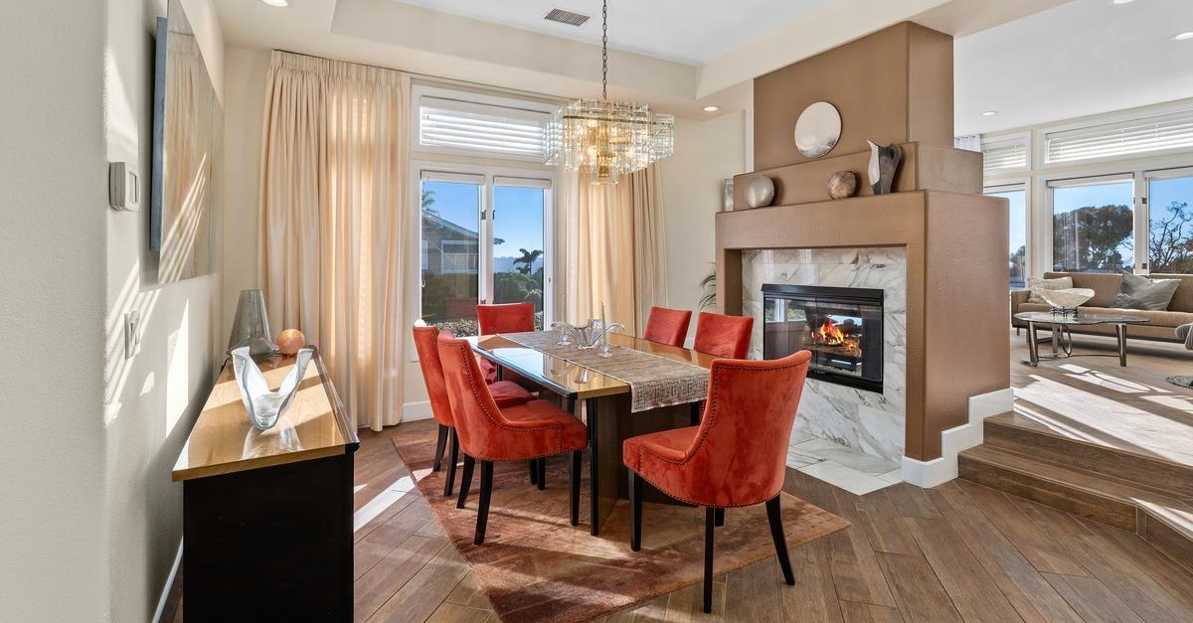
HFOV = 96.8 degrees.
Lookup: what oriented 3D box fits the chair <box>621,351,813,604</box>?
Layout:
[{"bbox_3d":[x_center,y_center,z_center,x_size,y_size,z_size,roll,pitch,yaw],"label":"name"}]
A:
[{"bbox_3d":[0.524,0.642,2.330,0.560,0.970,0.640,-3,6,-26],"label":"chair"}]

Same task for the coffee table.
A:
[{"bbox_3d":[4.893,0.287,5.382,0.920,0.445,1.080,-3,6,-30],"label":"coffee table"}]

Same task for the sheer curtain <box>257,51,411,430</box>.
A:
[{"bbox_3d":[-2.026,-0.495,4.163,1.060,2.880,0.160,-2,4,-30],"label":"sheer curtain"}]

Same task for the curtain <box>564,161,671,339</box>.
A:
[{"bbox_3d":[0.196,-0.612,5.317,1.200,2.750,0.140,-3,6,-30],"label":"curtain"}]

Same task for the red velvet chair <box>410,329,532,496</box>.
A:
[{"bbox_3d":[-0.761,0.543,3.288,0.640,0.970,0.560,-2,6,-24],"label":"red velvet chair"}]

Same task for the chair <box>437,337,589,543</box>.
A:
[{"bbox_3d":[-0.472,0.596,2.777,0.640,0.970,0.560,-3,6,-26],"label":"chair"}]

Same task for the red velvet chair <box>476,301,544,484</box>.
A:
[{"bbox_3d":[-0.667,0.446,4.218,0.560,0.970,0.640,-3,6,-30],"label":"red velvet chair"}]

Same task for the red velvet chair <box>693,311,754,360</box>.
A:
[{"bbox_3d":[0.686,0.539,3.521,0.630,0.980,0.500,-2,4,-30],"label":"red velvet chair"}]

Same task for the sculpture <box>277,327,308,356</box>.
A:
[{"bbox_3d":[-2.057,0.207,3.582,0.168,0.175,0.168,-2,4,-30],"label":"sculpture"}]

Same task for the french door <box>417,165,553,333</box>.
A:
[{"bbox_3d":[-0.981,-0.450,4.826,1.310,1.700,0.100,-2,4,-30],"label":"french door"}]

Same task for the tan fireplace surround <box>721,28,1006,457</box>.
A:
[{"bbox_3d":[1.985,-0.541,4.224,1.030,2.840,1.790,-2,4,-30],"label":"tan fireplace surround"}]

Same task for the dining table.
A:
[{"bbox_3d":[-0.090,0.643,3.645,1.180,0.750,2.000,-2,4,-30],"label":"dining table"}]

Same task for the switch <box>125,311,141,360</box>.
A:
[{"bbox_3d":[-1.276,0.064,1.460,0.012,0.120,0.120,-3,6,-30],"label":"switch"}]

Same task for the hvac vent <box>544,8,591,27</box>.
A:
[{"bbox_3d":[-0.228,-2.297,4.149,0.320,0.030,0.200,-2,4,-30],"label":"hvac vent"}]

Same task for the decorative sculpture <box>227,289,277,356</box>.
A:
[{"bbox_3d":[-2.368,0.068,3.658,0.290,0.440,0.250,-2,4,-30],"label":"decorative sculpture"}]

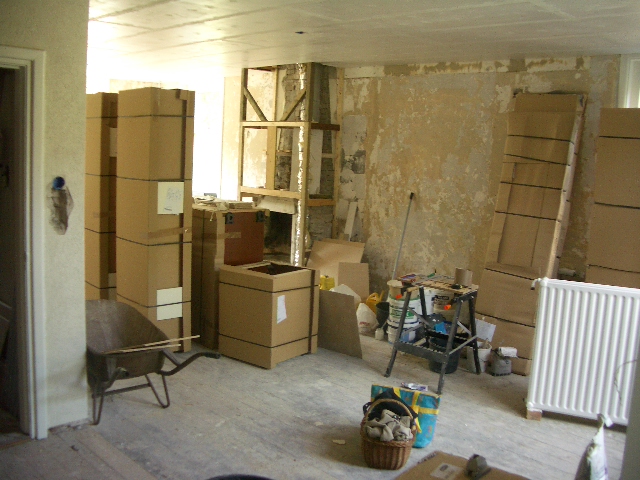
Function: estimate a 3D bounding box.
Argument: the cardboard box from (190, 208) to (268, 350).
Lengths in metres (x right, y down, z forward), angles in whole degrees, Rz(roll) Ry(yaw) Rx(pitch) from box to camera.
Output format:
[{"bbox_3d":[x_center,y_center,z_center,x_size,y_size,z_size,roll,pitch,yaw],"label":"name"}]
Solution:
[{"bbox_3d":[-0.890,0.310,5.978,0.590,1.227,0.580,-4,10,-43],"label":"cardboard box"}]

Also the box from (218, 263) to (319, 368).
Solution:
[{"bbox_3d":[-0.443,0.624,5.597,0.604,0.742,0.619,8,9,35],"label":"box"}]

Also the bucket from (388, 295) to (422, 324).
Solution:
[{"bbox_3d":[0.816,0.663,6.165,0.320,0.240,0.320,4,7,11],"label":"bucket"}]

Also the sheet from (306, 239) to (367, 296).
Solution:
[{"bbox_3d":[0.120,0.454,6.752,0.560,0.890,0.030,7,-12,30],"label":"sheet"}]

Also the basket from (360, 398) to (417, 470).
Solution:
[{"bbox_3d":[0.399,1.091,3.690,0.310,0.370,0.330,3,7,6],"label":"basket"}]

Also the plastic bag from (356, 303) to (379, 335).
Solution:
[{"bbox_3d":[0.485,0.778,6.470,0.220,0.300,0.190,4,7,9],"label":"plastic bag"}]

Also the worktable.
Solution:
[{"bbox_3d":[0.925,0.731,5.203,0.590,0.750,0.680,9,10,42],"label":"worktable"}]

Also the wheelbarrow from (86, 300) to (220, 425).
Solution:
[{"bbox_3d":[-1.292,0.822,4.219,0.630,0.620,1.400,-4,10,-42],"label":"wheelbarrow"}]

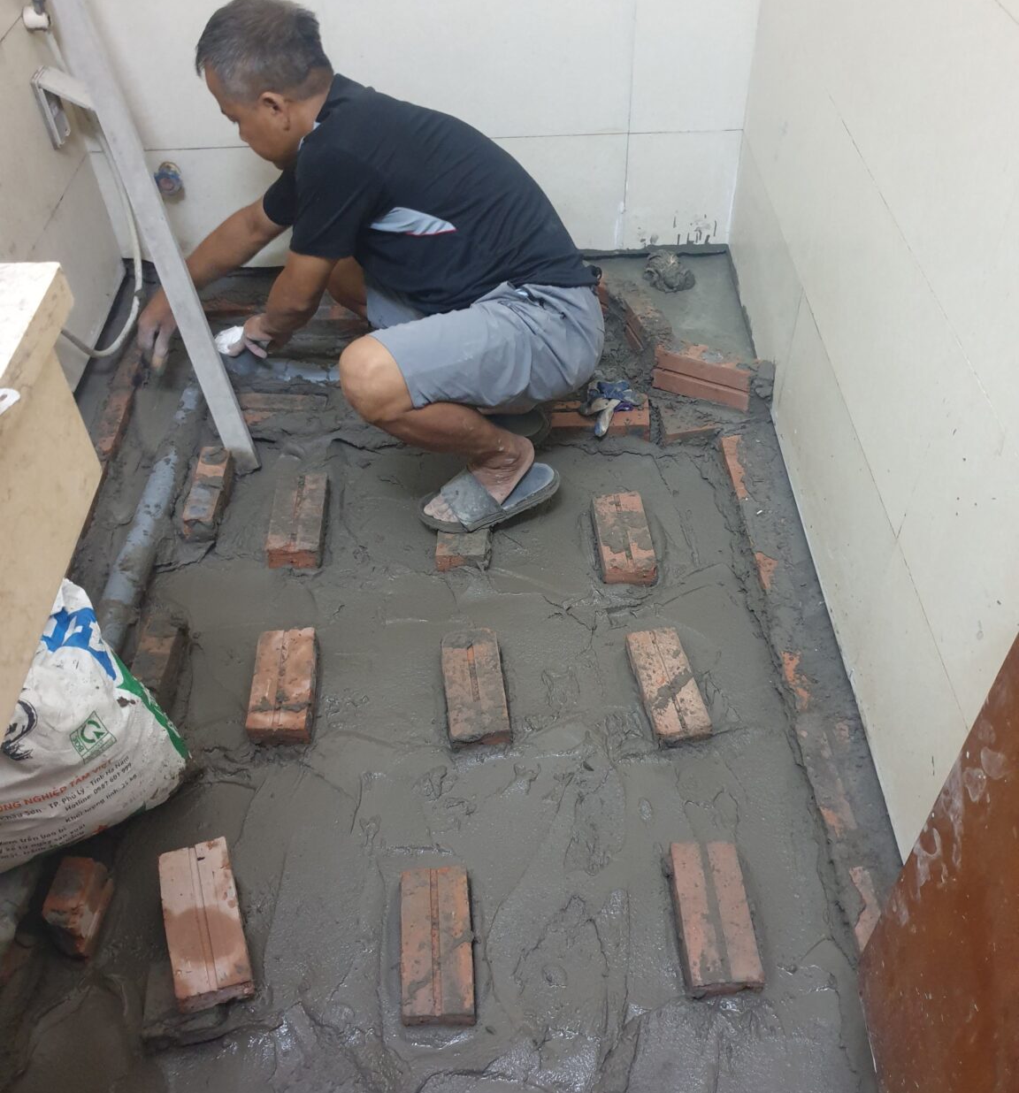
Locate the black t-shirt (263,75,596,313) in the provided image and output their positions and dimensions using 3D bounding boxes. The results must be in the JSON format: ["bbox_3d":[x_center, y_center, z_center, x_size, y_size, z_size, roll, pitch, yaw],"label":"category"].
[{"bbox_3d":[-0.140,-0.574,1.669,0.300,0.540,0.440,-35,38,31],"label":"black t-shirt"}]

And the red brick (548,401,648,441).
[{"bbox_3d":[0.185,-0.250,2.056,0.194,0.053,0.091,-2,47,1],"label":"red brick"}]

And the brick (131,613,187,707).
[{"bbox_3d":[-0.568,0.214,1.658,0.053,0.091,0.197,-1,47,1],"label":"brick"}]

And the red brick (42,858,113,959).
[{"bbox_3d":[-0.623,0.510,1.472,0.057,0.090,0.110,-2,47,1],"label":"red brick"}]

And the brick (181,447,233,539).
[{"bbox_3d":[-0.562,-0.087,1.937,0.053,0.091,0.197,-2,47,0],"label":"brick"}]

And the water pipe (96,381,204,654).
[{"bbox_3d":[-0.668,-0.090,1.947,0.060,0.060,0.740,-1,47,1],"label":"water pipe"}]

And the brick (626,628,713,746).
[{"bbox_3d":[0.266,0.243,1.735,0.091,0.057,0.211,-8,48,-5],"label":"brick"}]

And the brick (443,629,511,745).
[{"bbox_3d":[-0.058,0.247,1.745,0.096,0.057,0.210,-6,47,-3],"label":"brick"}]

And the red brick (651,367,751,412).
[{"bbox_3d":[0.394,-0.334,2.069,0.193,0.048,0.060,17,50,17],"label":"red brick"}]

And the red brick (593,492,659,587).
[{"bbox_3d":[0.207,-0.013,1.881,0.091,0.053,0.197,-4,47,-1],"label":"red brick"}]

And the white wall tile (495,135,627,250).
[{"bbox_3d":[-0.047,-0.758,2.254,0.600,0.300,0.010,-2,47,1],"label":"white wall tile"}]

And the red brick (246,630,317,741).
[{"bbox_3d":[-0.385,0.242,1.759,0.098,0.057,0.209,-4,47,-1],"label":"red brick"}]

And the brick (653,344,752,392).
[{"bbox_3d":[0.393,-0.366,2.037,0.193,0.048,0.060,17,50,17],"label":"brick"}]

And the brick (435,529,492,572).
[{"bbox_3d":[-0.079,-0.032,1.869,0.091,0.053,0.197,0,47,2],"label":"brick"}]

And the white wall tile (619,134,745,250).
[{"bbox_3d":[0.382,-0.801,2.303,0.246,0.280,0.010,-2,47,1],"label":"white wall tile"}]

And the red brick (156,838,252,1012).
[{"bbox_3d":[-0.415,0.519,1.406,0.095,0.057,0.212,-16,49,-12],"label":"red brick"}]

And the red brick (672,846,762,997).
[{"bbox_3d":[0.278,0.508,1.395,0.091,0.053,0.197,-3,47,0],"label":"red brick"}]

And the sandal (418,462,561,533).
[{"bbox_3d":[-0.037,-0.114,1.979,0.272,0.082,0.103,-23,50,-18],"label":"sandal"}]

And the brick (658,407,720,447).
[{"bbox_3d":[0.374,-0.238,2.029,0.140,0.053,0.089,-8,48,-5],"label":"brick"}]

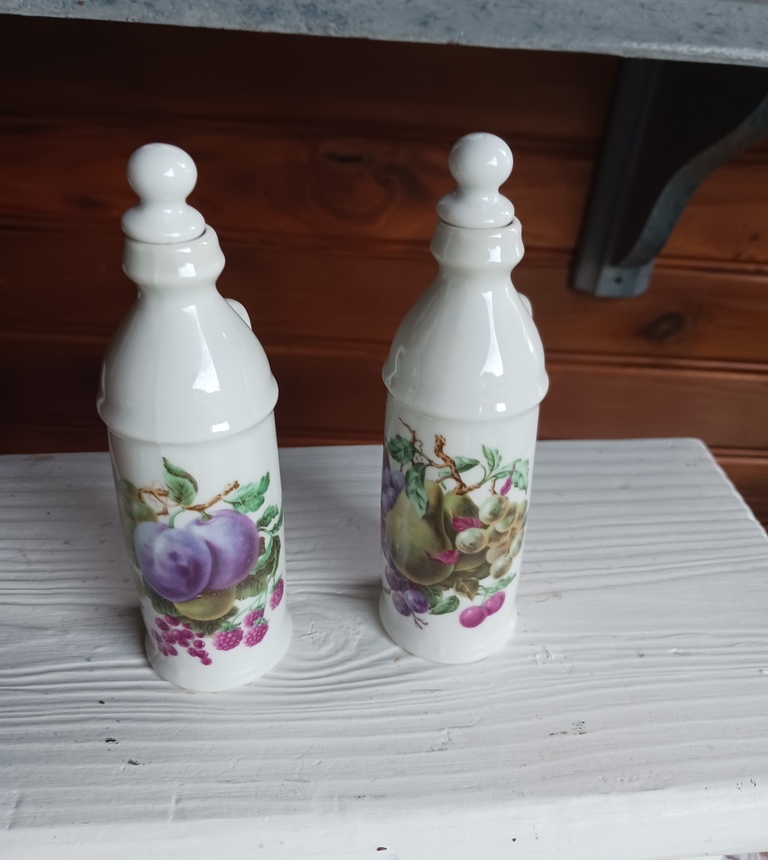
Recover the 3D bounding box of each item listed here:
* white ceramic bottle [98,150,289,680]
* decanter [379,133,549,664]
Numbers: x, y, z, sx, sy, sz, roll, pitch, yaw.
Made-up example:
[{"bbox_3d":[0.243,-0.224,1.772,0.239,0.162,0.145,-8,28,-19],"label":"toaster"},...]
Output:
[{"bbox_3d":[-0.079,-0.002,0.344,0.072,0.237,0.088,5,31,7],"label":"white ceramic bottle"},{"bbox_3d":[0.039,-0.011,0.362,0.072,0.237,0.088,18,35,27],"label":"decanter"}]

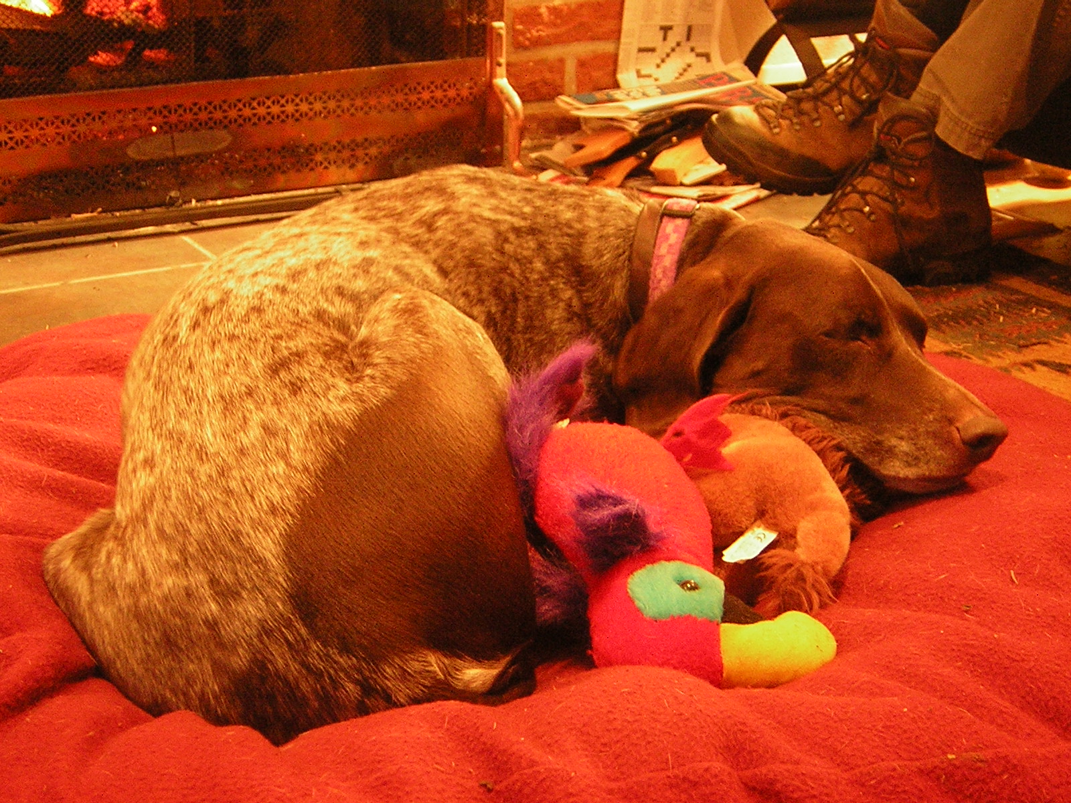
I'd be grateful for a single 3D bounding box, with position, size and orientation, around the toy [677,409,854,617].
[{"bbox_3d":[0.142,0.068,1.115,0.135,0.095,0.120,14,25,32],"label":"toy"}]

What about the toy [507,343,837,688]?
[{"bbox_3d":[0.071,0.066,1.090,0.170,0.110,0.235,-4,39,-9],"label":"toy"}]

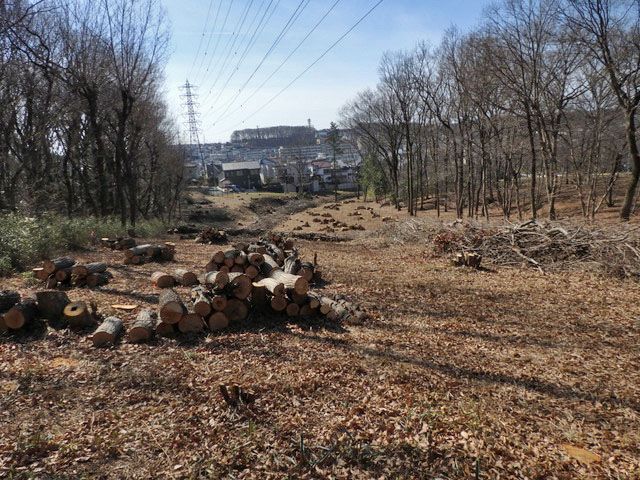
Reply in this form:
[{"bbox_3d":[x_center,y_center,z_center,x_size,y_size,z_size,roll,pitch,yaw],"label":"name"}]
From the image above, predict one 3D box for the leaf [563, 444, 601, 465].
[{"bbox_3d":[1.852,1.514,3.279,0.181,0.030,0.284,-2,4,-13],"label":"leaf"}]

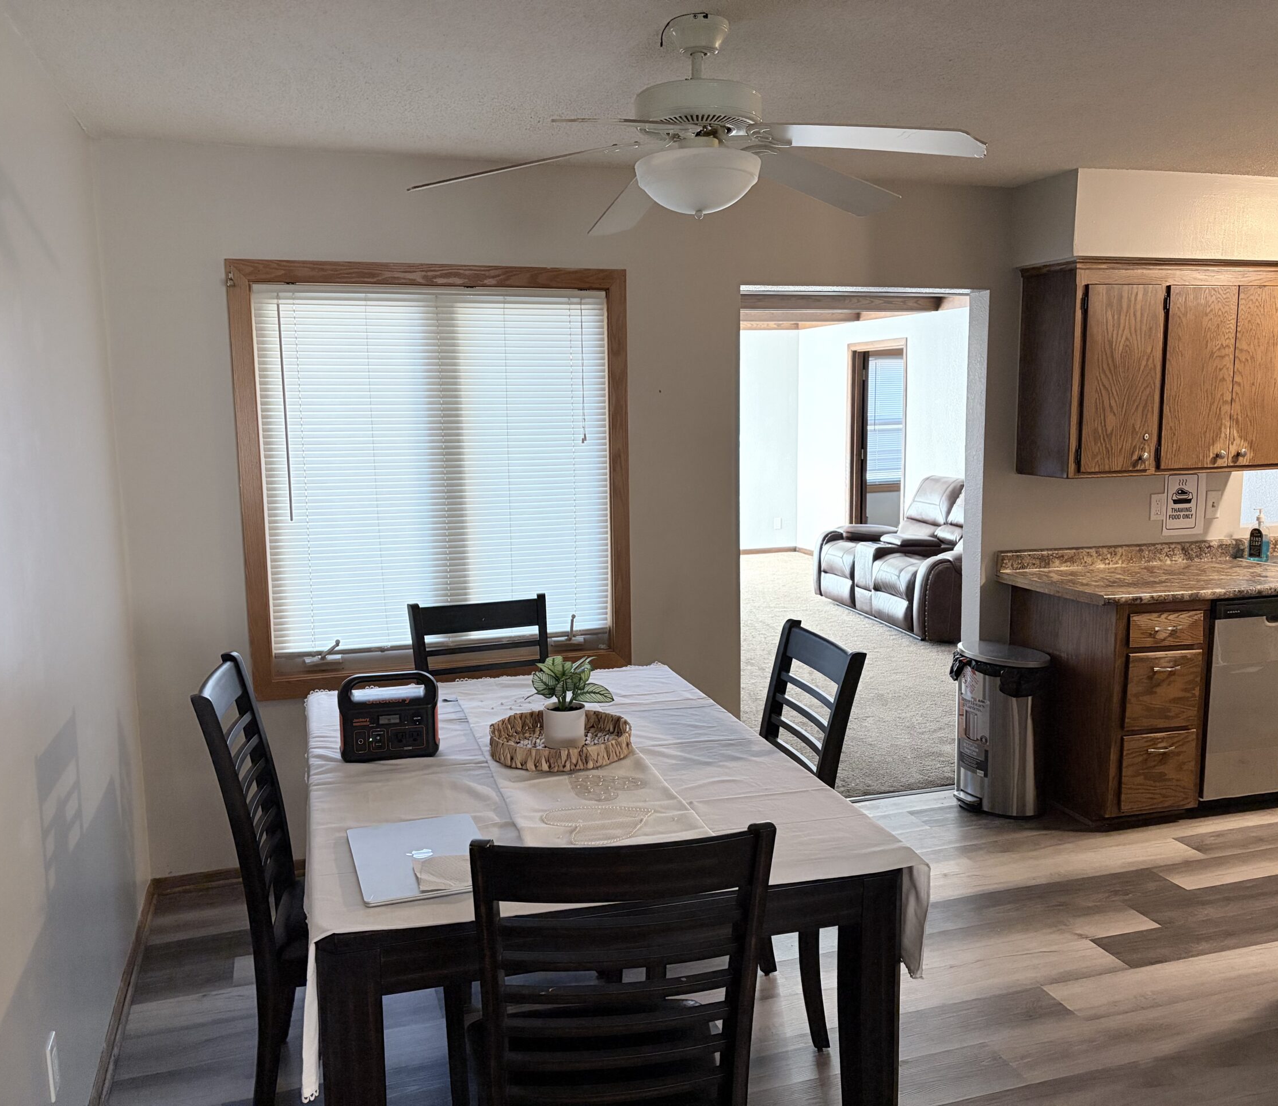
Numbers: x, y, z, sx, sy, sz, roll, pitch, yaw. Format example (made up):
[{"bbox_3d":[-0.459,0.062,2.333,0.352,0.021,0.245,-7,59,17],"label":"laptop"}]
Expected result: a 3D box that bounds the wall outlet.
[{"bbox_3d":[-1.155,1.021,2.194,0.010,0.118,0.075,-3,8,-17],"label":"wall outlet"}]

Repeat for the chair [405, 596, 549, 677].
[{"bbox_3d":[-0.395,0.674,3.320,0.450,1.010,0.560,-4,8,-22],"label":"chair"}]

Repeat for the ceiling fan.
[{"bbox_3d":[0.127,-0.953,2.454,1.290,0.410,1.270,-3,8,-17],"label":"ceiling fan"}]

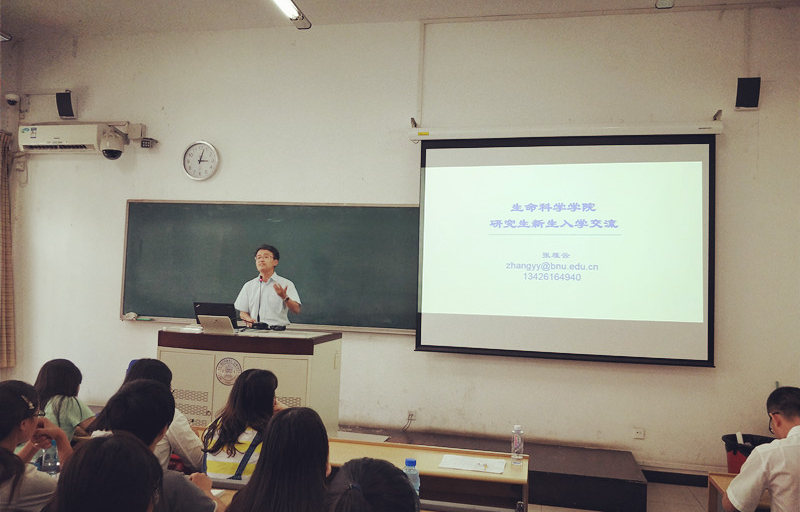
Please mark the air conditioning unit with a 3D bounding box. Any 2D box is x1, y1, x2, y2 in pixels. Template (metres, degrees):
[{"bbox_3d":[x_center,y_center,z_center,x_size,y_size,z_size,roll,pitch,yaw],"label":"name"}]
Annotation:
[{"bbox_3d":[-3.544,-1.221,6.124,0.959,0.283,0.202,1,-2,12],"label":"air conditioning unit"}]

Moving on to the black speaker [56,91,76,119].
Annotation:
[{"bbox_3d":[-3.517,-1.590,6.103,0.182,0.273,0.162,2,6,6],"label":"black speaker"}]

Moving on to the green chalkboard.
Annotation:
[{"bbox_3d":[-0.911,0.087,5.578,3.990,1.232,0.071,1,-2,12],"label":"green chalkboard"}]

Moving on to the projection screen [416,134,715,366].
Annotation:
[{"bbox_3d":[1.380,-0.077,5.012,2.464,1.914,0.071,1,-2,12],"label":"projection screen"}]

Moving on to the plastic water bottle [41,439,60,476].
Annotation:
[{"bbox_3d":[-1.436,0.875,2.384,0.069,0.225,0.069,1,-2,12],"label":"plastic water bottle"}]

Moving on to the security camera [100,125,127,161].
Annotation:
[{"bbox_3d":[-2.878,-1.130,5.803,0.222,0.323,0.273,1,-2,12],"label":"security camera"}]

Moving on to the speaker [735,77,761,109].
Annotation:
[{"bbox_3d":[2.850,-1.333,4.733,0.170,0.258,0.162,1,6,15],"label":"speaker"}]

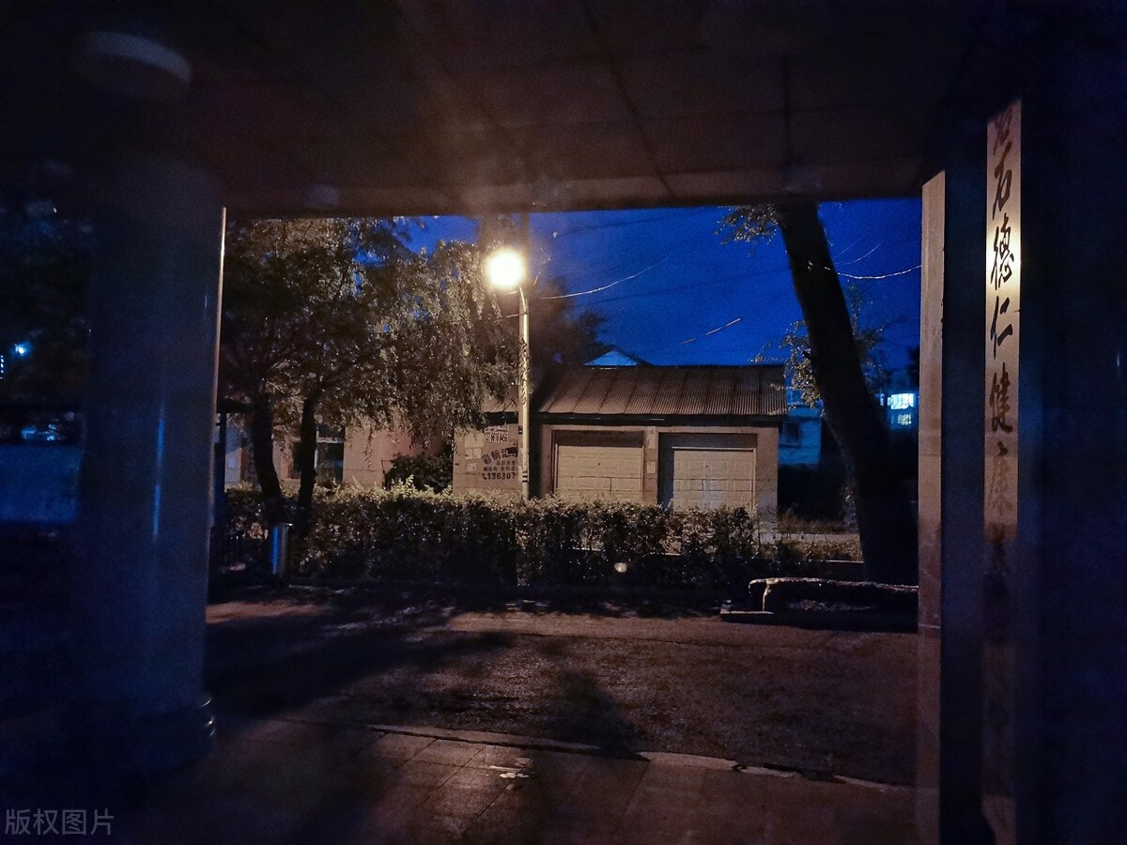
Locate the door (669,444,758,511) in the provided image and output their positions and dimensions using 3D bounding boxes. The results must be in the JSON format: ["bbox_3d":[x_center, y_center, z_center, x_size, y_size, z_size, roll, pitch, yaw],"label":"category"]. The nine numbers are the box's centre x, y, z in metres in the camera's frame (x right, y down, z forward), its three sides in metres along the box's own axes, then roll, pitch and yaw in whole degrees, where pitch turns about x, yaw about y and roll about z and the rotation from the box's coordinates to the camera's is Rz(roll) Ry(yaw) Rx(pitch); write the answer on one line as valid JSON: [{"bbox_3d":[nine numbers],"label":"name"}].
[{"bbox_3d":[4.108,1.788,24.406,2.380,2.130,0.100,1,-3,16],"label":"door"}]

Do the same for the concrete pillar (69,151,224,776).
[{"bbox_3d":[-2.166,0.222,4.628,0.710,3.030,0.710,1,-3,15],"label":"concrete pillar"}]

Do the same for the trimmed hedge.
[{"bbox_3d":[-0.620,1.598,11.700,8.500,1.100,1.000,1,-3,9],"label":"trimmed hedge"}]

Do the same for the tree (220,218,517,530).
[{"bbox_3d":[-2.950,-0.757,12.300,4.500,5.700,4.100,2,-2,0],"label":"tree"}]

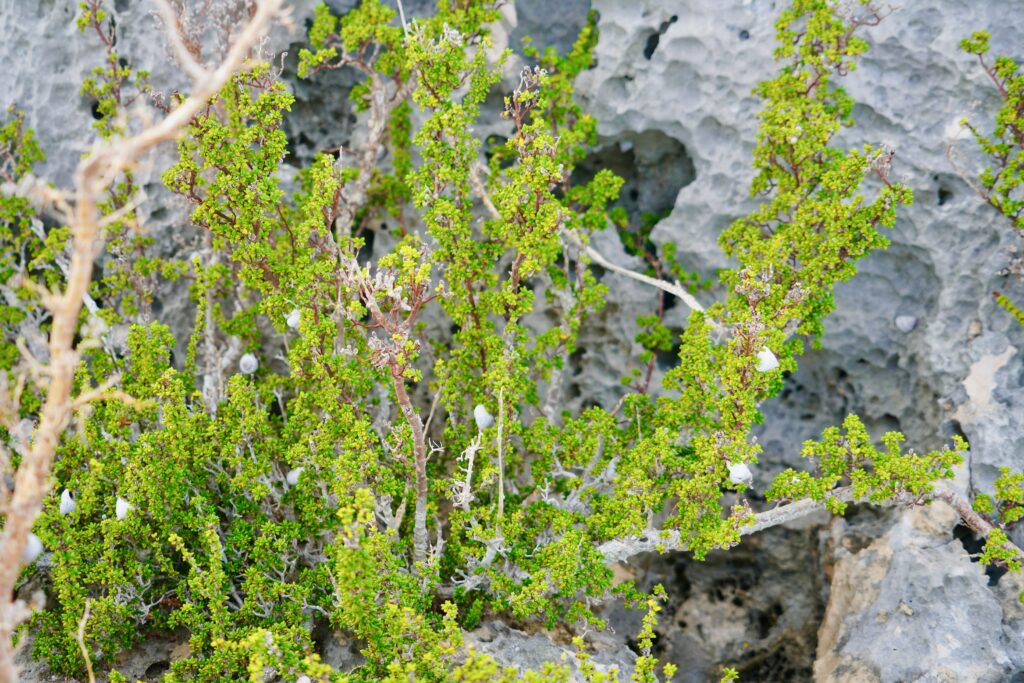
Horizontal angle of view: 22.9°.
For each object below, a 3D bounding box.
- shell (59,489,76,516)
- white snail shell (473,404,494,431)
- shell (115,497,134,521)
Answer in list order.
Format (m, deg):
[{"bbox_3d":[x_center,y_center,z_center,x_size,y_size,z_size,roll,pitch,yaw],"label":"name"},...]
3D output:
[{"bbox_3d":[-0.344,0.125,1.960,0.015,0.021,0.015,0,14,0],"label":"shell"},{"bbox_3d":[-0.023,0.060,2.000,0.017,0.021,0.017,0,14,0],"label":"white snail shell"},{"bbox_3d":[-0.300,0.129,1.960,0.016,0.019,0.016,0,14,0],"label":"shell"}]

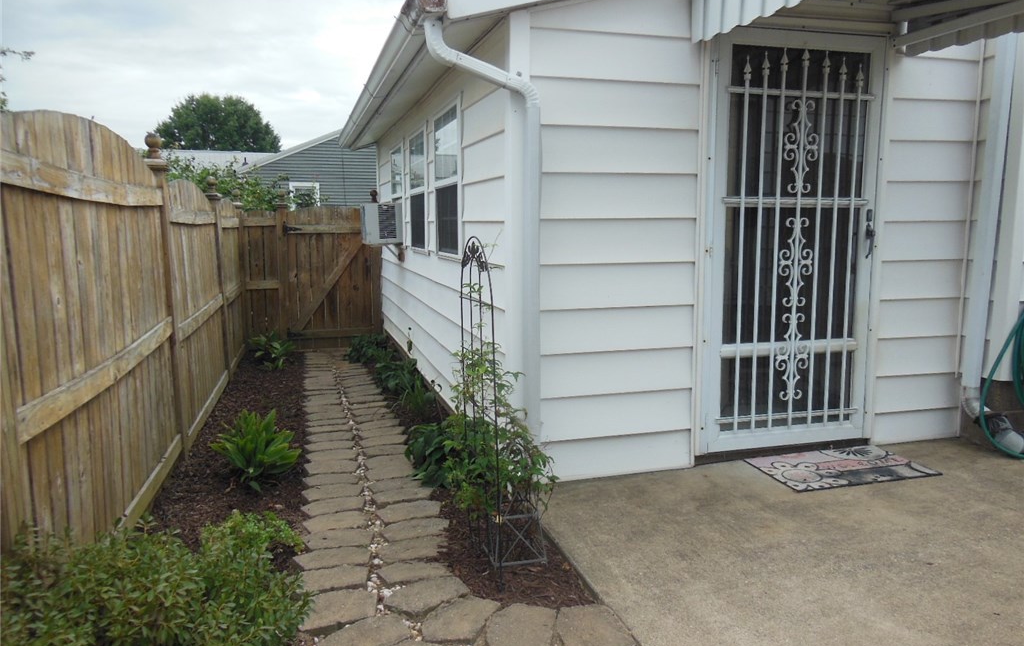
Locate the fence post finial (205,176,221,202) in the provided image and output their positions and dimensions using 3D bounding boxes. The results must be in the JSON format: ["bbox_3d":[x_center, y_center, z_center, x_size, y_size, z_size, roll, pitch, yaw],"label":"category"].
[{"bbox_3d":[-2.290,-1.028,5.654,0.132,0.210,0.130,-3,8,-16],"label":"fence post finial"}]

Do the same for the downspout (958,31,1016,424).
[{"bbox_3d":[2.432,-0.490,3.781,0.085,1.980,0.110,-3,8,-16],"label":"downspout"}]

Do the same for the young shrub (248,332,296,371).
[{"bbox_3d":[-2.126,0.213,6.577,0.410,0.290,0.400,-3,8,-16],"label":"young shrub"}]

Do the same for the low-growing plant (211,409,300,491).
[{"bbox_3d":[-1.159,0.566,3.367,0.380,0.305,0.360,-3,8,-16],"label":"low-growing plant"}]

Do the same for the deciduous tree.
[{"bbox_3d":[-17.234,-9.104,43.967,7.600,8.787,7.600,-3,8,-16],"label":"deciduous tree"}]

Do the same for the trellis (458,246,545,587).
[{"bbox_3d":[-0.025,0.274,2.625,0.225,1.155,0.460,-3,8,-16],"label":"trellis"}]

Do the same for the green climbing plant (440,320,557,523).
[{"bbox_3d":[-0.047,0.370,2.748,0.350,0.720,0.400,-3,8,-16],"label":"green climbing plant"}]

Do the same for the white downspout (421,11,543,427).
[{"bbox_3d":[-0.108,-0.321,3.138,0.497,1.820,0.140,-3,8,-16],"label":"white downspout"}]

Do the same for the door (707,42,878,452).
[{"bbox_3d":[1.399,-0.375,3.627,0.915,2.010,0.065,-3,8,-16],"label":"door"}]

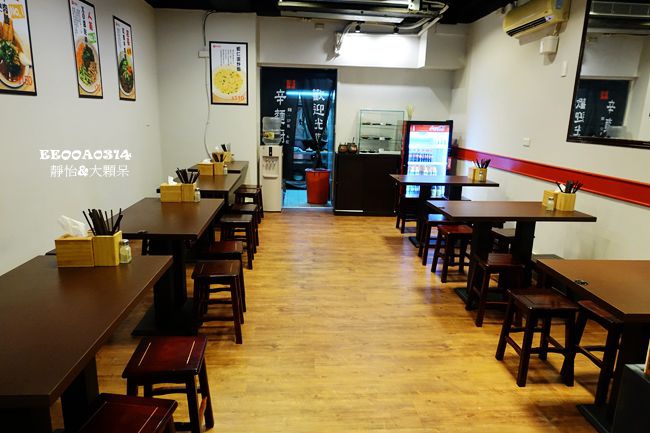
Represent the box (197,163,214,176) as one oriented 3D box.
[{"bbox_3d":[-1.318,-0.532,4.843,0.155,0.122,0.150,1,13,-4],"label":"box"}]

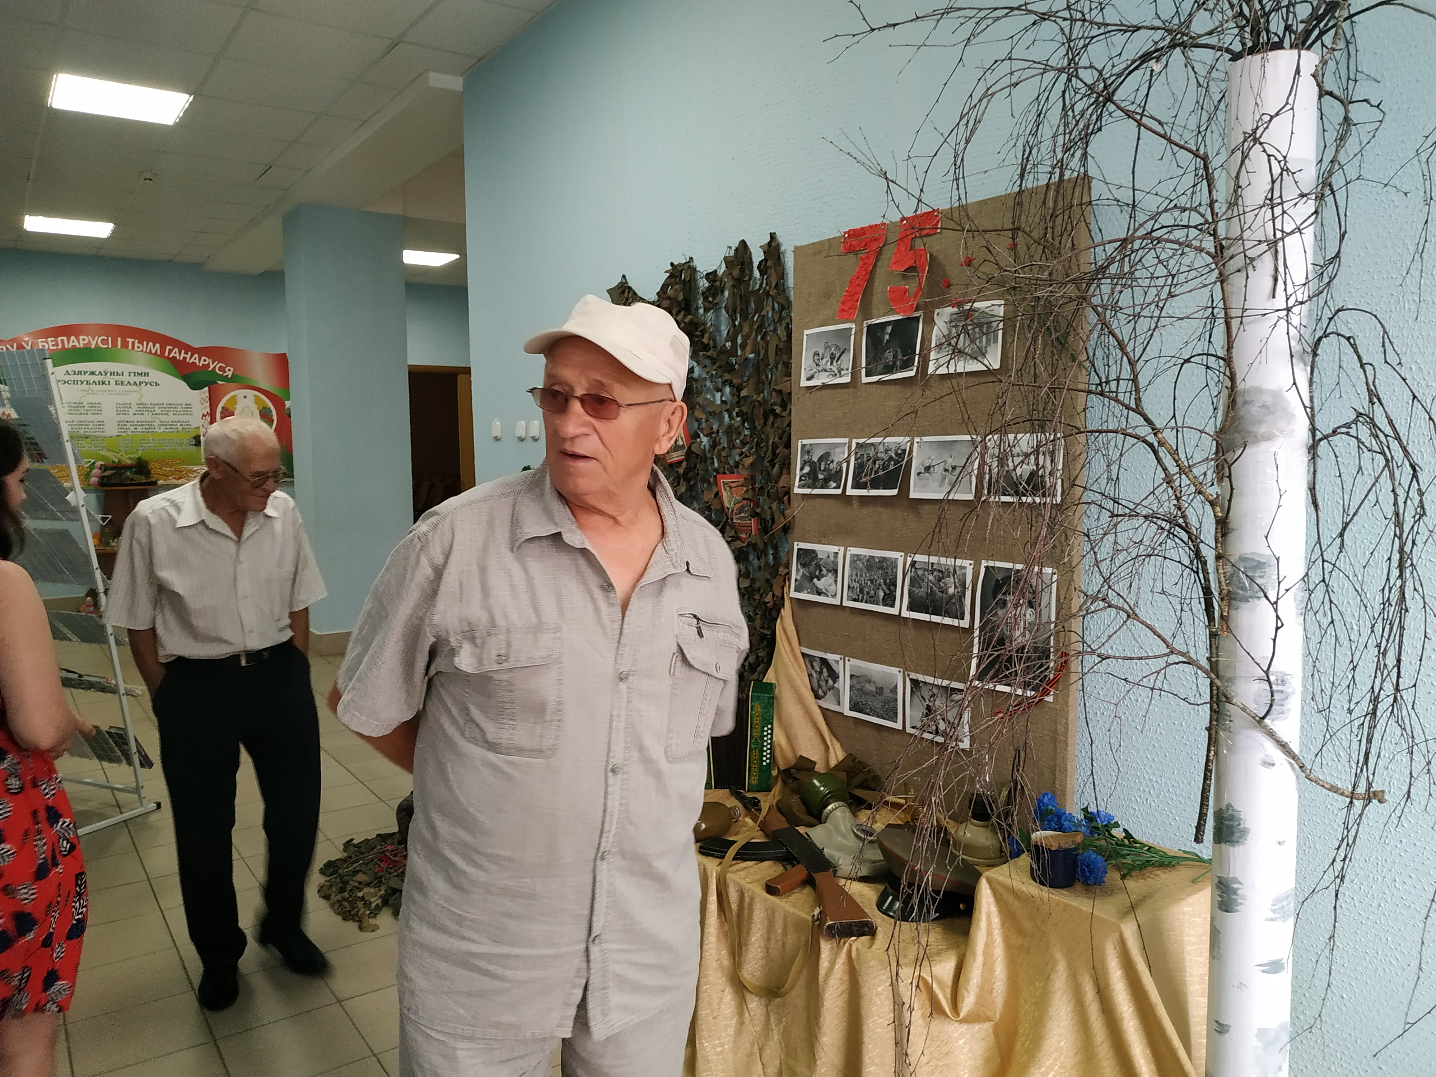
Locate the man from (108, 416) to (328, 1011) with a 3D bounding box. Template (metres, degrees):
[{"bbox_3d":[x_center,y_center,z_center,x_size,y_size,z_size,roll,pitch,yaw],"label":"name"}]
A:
[{"bbox_3d":[-1.375,0.442,2.789,0.520,1.575,0.430,-5,7,-44],"label":"man"}]

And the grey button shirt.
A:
[{"bbox_3d":[-0.233,0.267,1.335,0.560,0.730,0.340,-4,6,-35],"label":"grey button shirt"}]

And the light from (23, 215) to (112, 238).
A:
[{"bbox_3d":[-5.131,-2.478,7.874,0.590,0.070,0.590,-4,6,-36],"label":"light"}]

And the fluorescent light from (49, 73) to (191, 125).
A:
[{"bbox_3d":[-3.049,-2.251,5.079,0.590,0.070,0.590,-4,6,-36],"label":"fluorescent light"}]

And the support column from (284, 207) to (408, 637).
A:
[{"bbox_3d":[-2.725,-0.765,7.426,0.735,3.189,0.430,-4,6,-36],"label":"support column"}]

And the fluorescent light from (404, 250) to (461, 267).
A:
[{"bbox_3d":[-2.791,-2.624,9.269,0.590,0.070,0.590,-4,6,-36],"label":"fluorescent light"}]

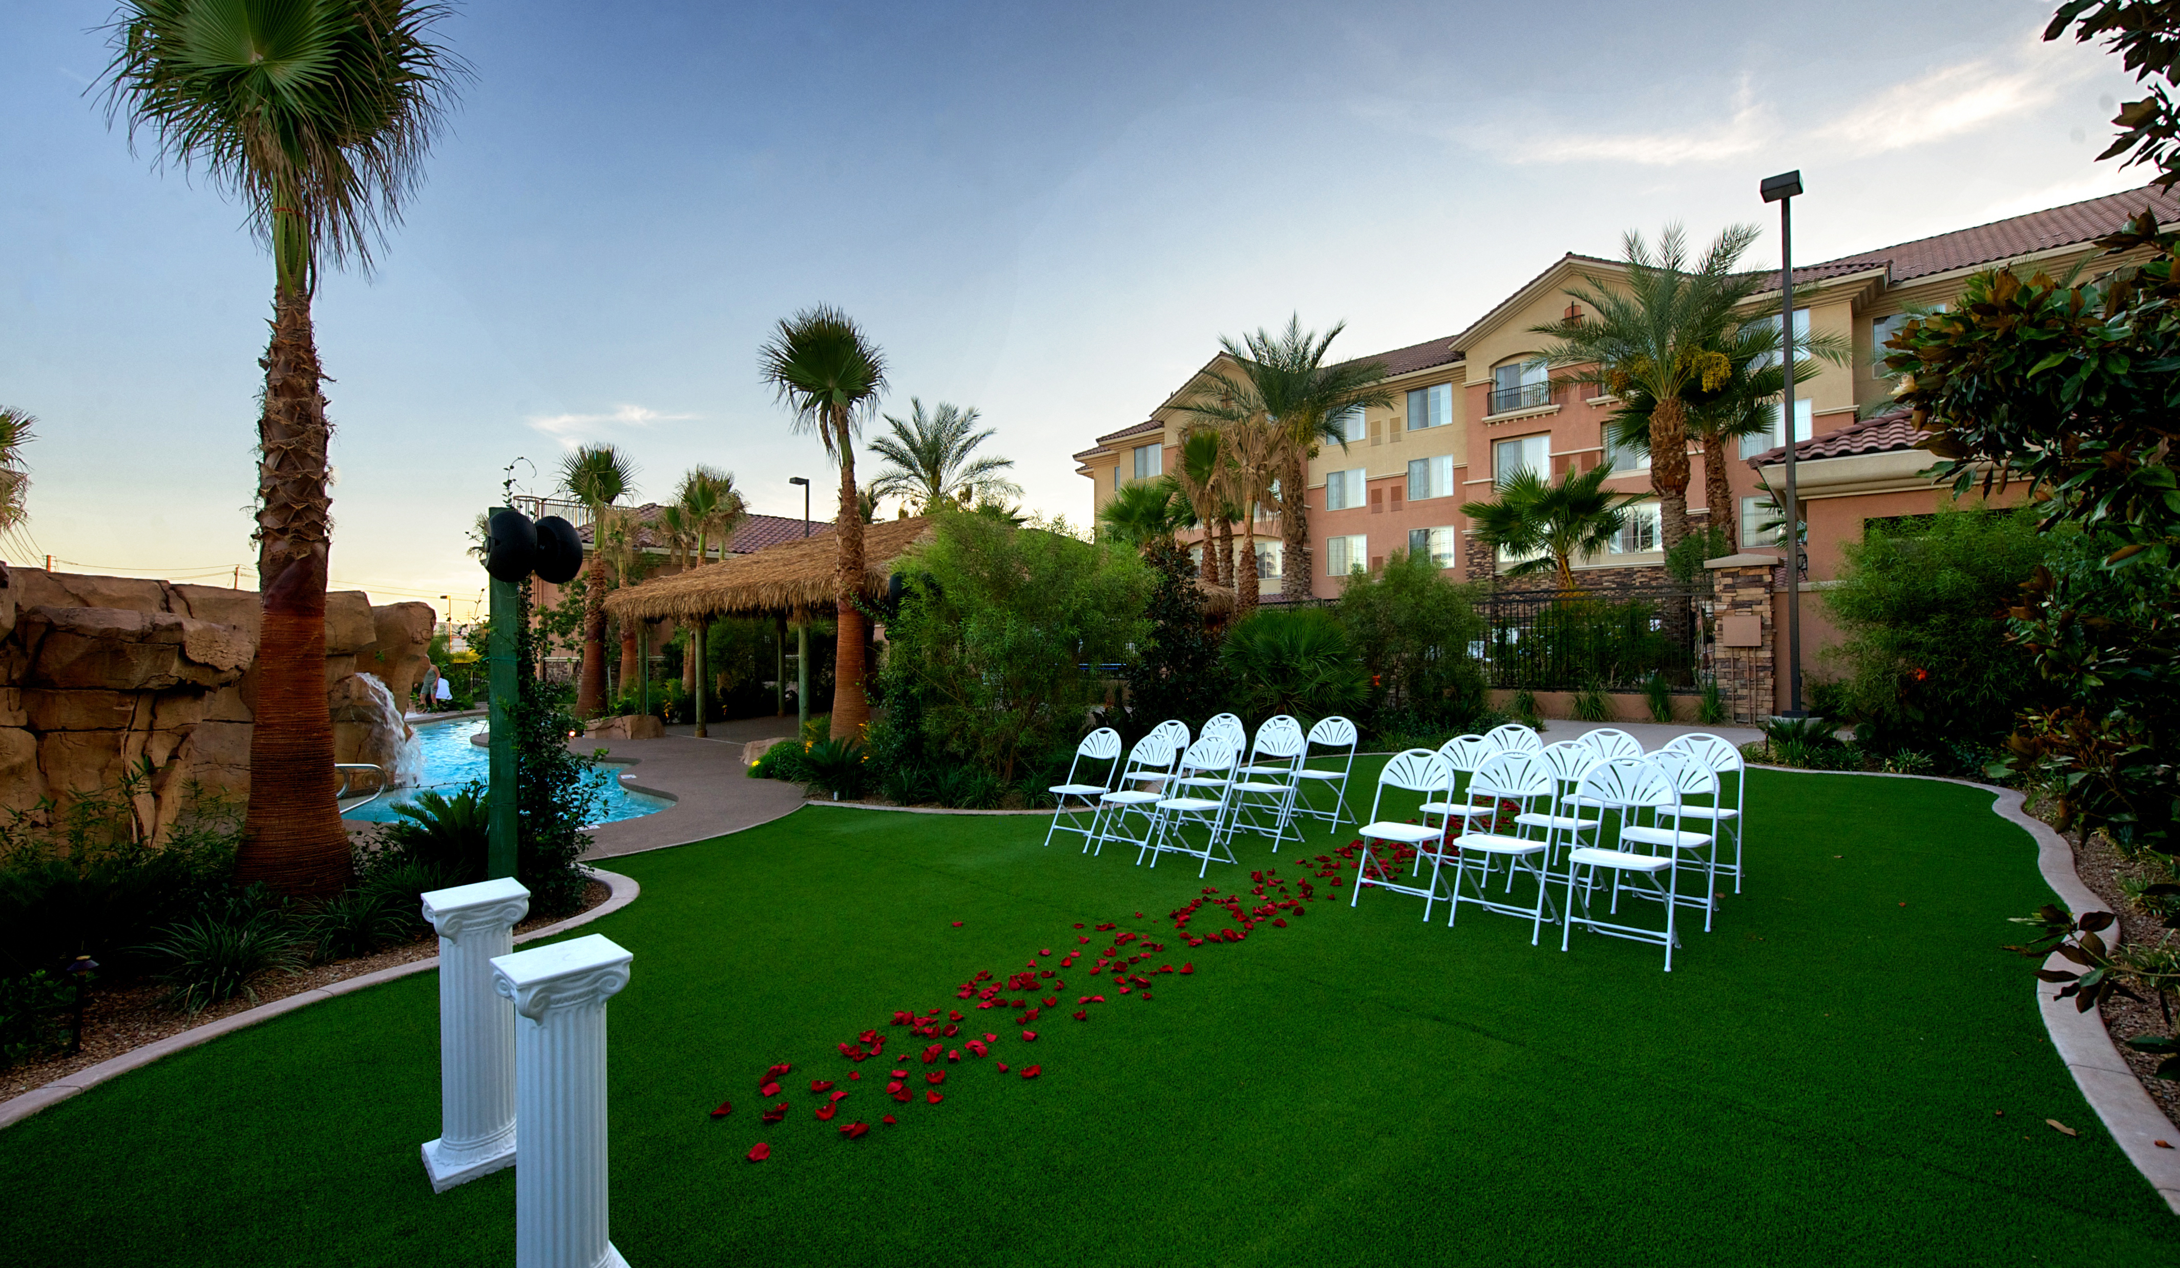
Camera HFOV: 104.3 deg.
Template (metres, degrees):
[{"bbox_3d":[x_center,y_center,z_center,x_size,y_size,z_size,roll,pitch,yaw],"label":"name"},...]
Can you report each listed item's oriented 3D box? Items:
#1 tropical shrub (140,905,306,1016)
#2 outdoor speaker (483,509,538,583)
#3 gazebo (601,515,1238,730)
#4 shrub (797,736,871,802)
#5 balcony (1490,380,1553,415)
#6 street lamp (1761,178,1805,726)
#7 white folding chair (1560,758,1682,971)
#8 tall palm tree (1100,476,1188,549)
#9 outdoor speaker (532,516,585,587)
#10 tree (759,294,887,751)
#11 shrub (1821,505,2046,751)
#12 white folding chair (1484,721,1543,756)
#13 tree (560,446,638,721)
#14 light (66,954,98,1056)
[{"bbox_3d":[-3.933,1.413,3.842,0.550,0.400,0.550,-1,0,44],"label":"tropical shrub"},{"bbox_3d":[-3.349,-0.502,4.900,0.310,0.420,0.410,-1,0,12],"label":"outdoor speaker"},{"bbox_3d":[-3.747,-0.133,14.899,9.900,3.800,5.900,-1,-1,41],"label":"gazebo"},{"bbox_3d":[-2.683,1.334,9.047,0.820,0.620,0.820,0,-1,0],"label":"shrub"},{"bbox_3d":[16.259,-8.794,32.014,2.150,0.930,0.400,-1,-1,41],"label":"balcony"},{"bbox_3d":[11.492,-3.084,13.914,0.520,8.950,0.620,-1,-1,41],"label":"street lamp"},{"bbox_3d":[2.556,1.075,4.064,0.455,0.860,0.500,-1,-2,42],"label":"white folding chair"},{"bbox_3d":[1.544,-1.254,23.938,2.500,6.319,2.500,0,-1,0],"label":"tall palm tree"},{"bbox_3d":[-3.079,-0.478,4.900,0.310,0.390,0.360,0,-1,-37],"label":"outdoor speaker"},{"bbox_3d":[-3.324,-1.212,10.600,1.520,5.779,1.520,0,-1,0],"label":"tree"},{"bbox_3d":[11.577,-0.149,11.601,2.400,3.200,2.200,-1,0,43],"label":"shrub"},{"bbox_3d":[2.868,1.095,5.868,0.455,0.880,0.450,-1,0,44],"label":"white folding chair"},{"bbox_3d":[-10.476,-1.067,18.000,1.600,6.000,1.600,-1,-1,0],"label":"tree"},{"bbox_3d":[-3.618,1.318,3.038,0.090,0.370,0.090,0,-1,0],"label":"light"}]

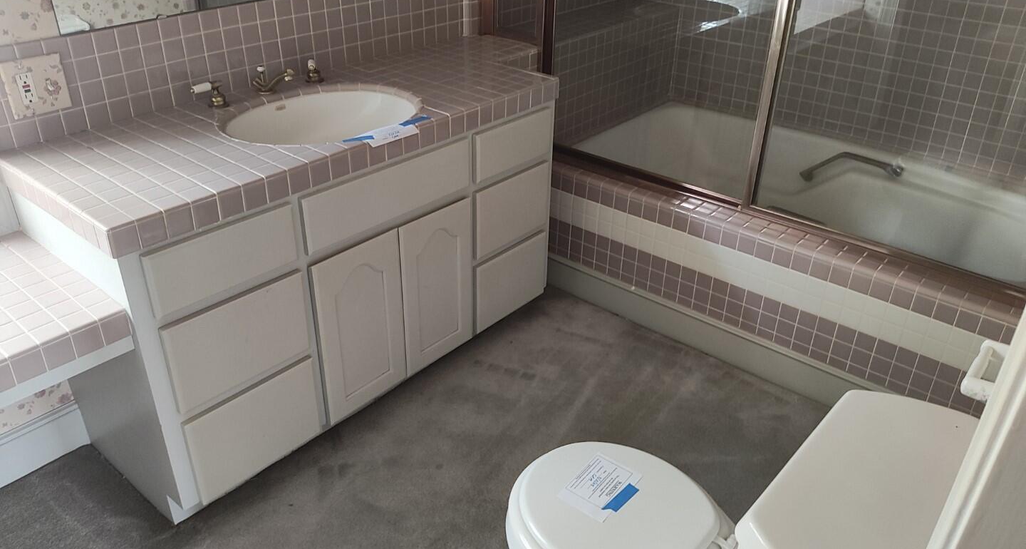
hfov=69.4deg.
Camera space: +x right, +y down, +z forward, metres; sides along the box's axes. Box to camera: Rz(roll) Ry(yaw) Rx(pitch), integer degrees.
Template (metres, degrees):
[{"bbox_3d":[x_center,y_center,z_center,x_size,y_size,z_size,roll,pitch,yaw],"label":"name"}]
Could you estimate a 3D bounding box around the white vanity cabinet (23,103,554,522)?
[{"bbox_3d":[-0.529,-0.042,2.203,0.582,0.789,1.381,24,37,33],"label":"white vanity cabinet"}]

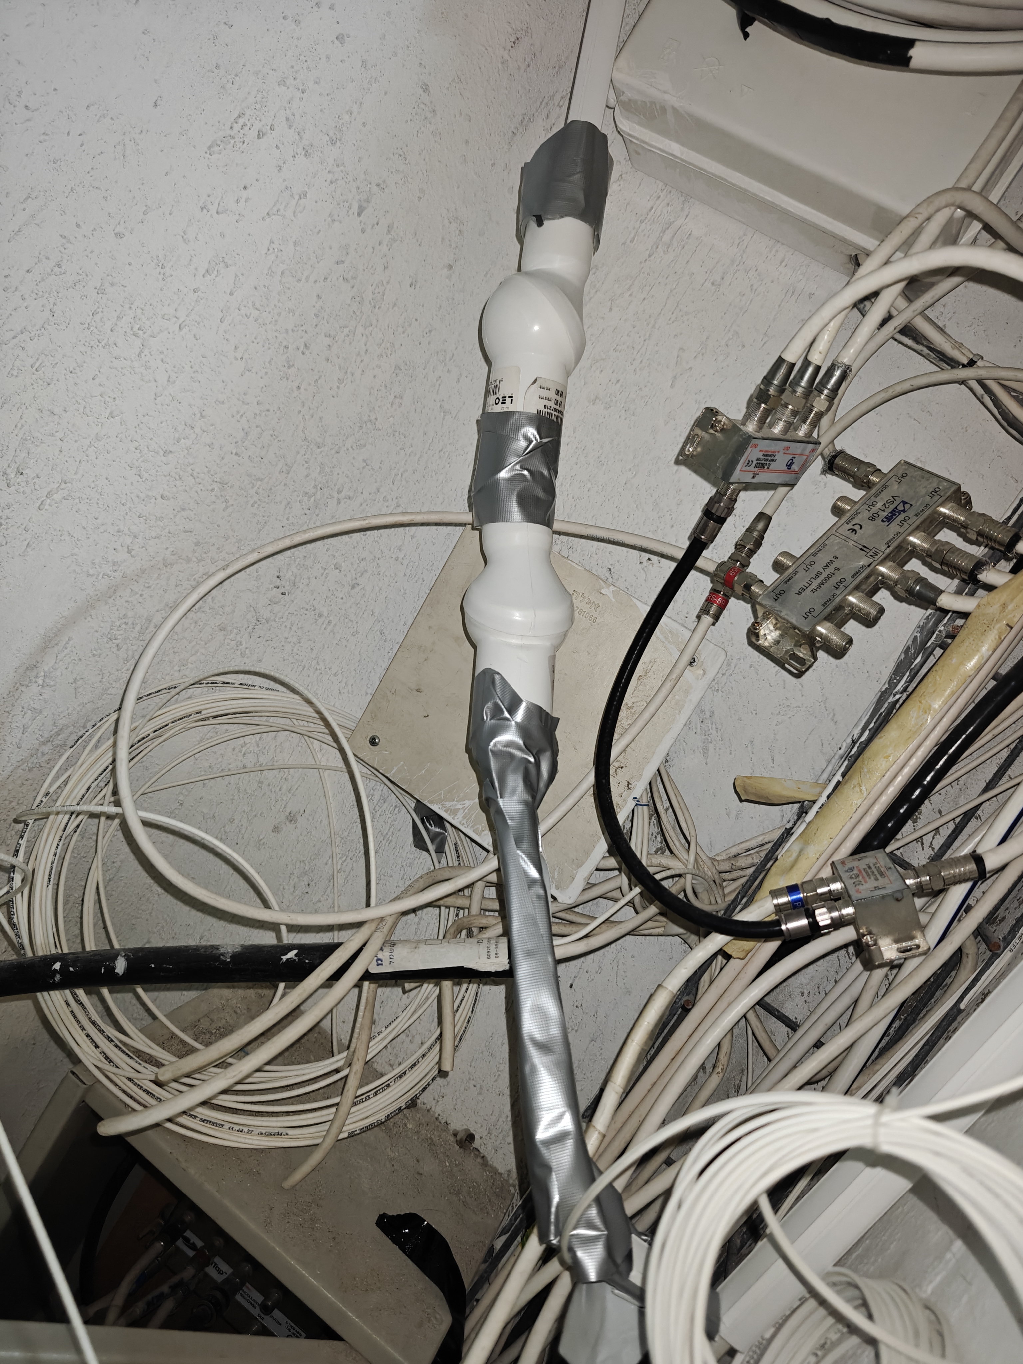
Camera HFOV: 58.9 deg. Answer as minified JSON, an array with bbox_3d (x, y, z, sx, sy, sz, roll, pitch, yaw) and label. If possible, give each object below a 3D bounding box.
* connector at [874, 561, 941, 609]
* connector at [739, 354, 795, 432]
[{"bbox_3d":[0.200,-0.050,0.456,0.035,0.012,0.012,39,20,34],"label":"connector"},{"bbox_3d":[0.117,-0.130,0.410,0.012,0.034,0.012,26,37,7],"label":"connector"}]

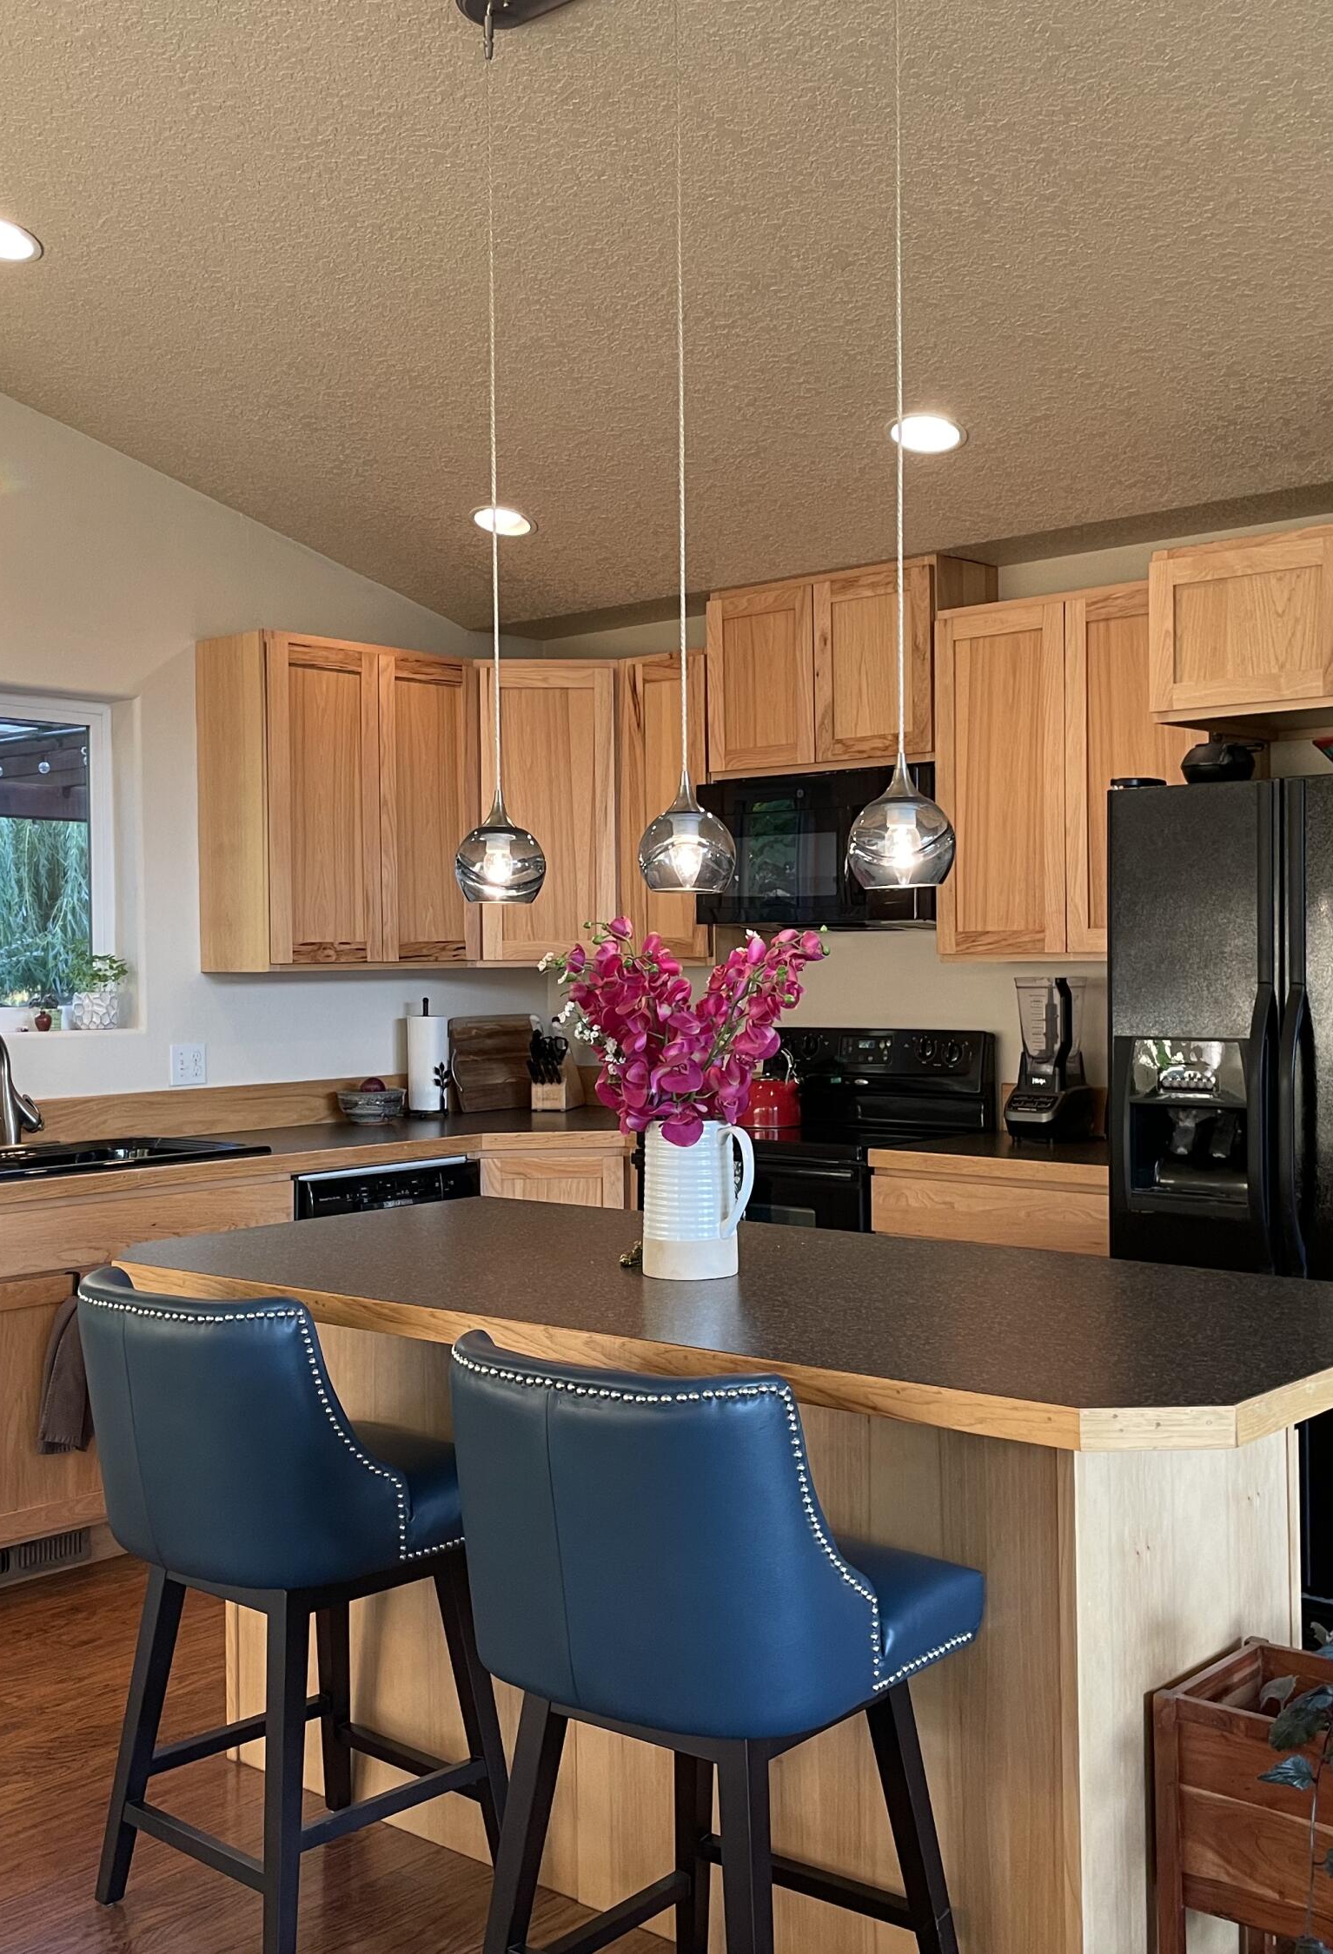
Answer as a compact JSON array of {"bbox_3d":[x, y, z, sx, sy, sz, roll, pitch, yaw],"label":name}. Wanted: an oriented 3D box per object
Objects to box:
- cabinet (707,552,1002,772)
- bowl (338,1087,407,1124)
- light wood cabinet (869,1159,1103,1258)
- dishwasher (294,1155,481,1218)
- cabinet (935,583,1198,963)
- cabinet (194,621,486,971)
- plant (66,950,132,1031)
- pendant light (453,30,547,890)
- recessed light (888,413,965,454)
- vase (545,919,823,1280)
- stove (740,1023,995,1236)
[{"bbox_3d":[0.508,-0.824,5.395,0.760,0.533,0.320,0,1,42],"label":"cabinet"},{"bbox_3d":[-0.855,0.383,5.683,0.195,0.090,0.195,-1,1,0],"label":"bowl"},{"bbox_3d":[0.997,0.897,4.803,0.740,0.874,0.620,0,1,42],"label":"light wood cabinet"},{"bbox_3d":[-0.924,0.902,5.276,0.600,0.850,0.610,0,1,41],"label":"dishwasher"},{"bbox_3d":[1.077,-0.491,4.894,0.754,0.905,0.320,0,1,42],"label":"cabinet"},{"bbox_3d":[-0.915,-0.476,5.581,0.317,0.905,0.765,0,1,42],"label":"cabinet"},{"bbox_3d":[-1.506,0.035,5.197,0.160,0.205,0.170,0,1,41],"label":"plant"},{"bbox_3d":[-0.274,-0.837,3.160,0.148,1.441,0.148,-1,1,0],"label":"pendant light"},{"bbox_3d":[0.585,-1.224,4.386,0.190,0.040,0.190,9,-10,1],"label":"recessed light"},{"bbox_3d":[0.030,0.183,2.906,0.400,0.515,0.320,-1,1,0],"label":"vase"},{"bbox_3d":[0.393,0.738,5.229,0.765,1.180,0.680,0,1,41],"label":"stove"}]

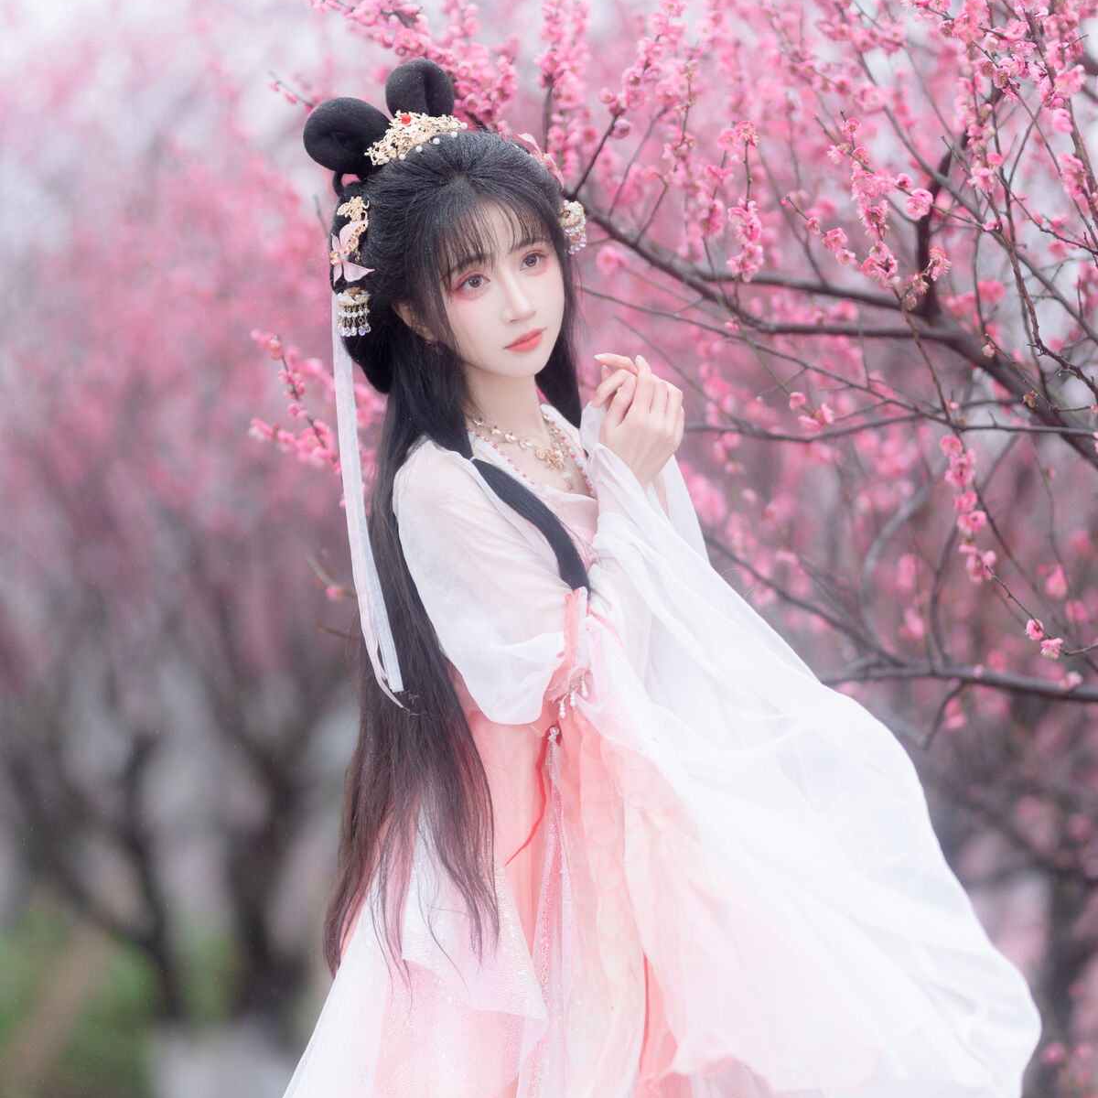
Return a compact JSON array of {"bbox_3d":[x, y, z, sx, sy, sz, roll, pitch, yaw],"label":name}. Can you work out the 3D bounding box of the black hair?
[{"bbox_3d":[-0.080,-0.028,3.500,0.250,0.820,0.290,0,0,-40],"label":"black hair"}]

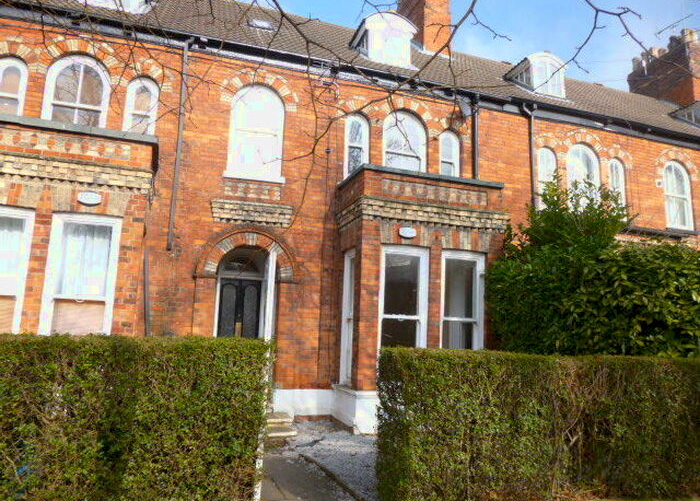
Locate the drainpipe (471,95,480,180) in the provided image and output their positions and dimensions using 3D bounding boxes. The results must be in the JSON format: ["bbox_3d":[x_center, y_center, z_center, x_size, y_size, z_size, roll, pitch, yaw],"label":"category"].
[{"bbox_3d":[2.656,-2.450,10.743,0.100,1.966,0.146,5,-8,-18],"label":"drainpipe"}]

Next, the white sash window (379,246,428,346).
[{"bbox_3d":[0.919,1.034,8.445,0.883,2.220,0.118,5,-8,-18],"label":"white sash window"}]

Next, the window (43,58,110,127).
[{"bbox_3d":[-4.757,-2.527,8.793,0.975,1.808,0.150,5,-8,-19],"label":"window"}]

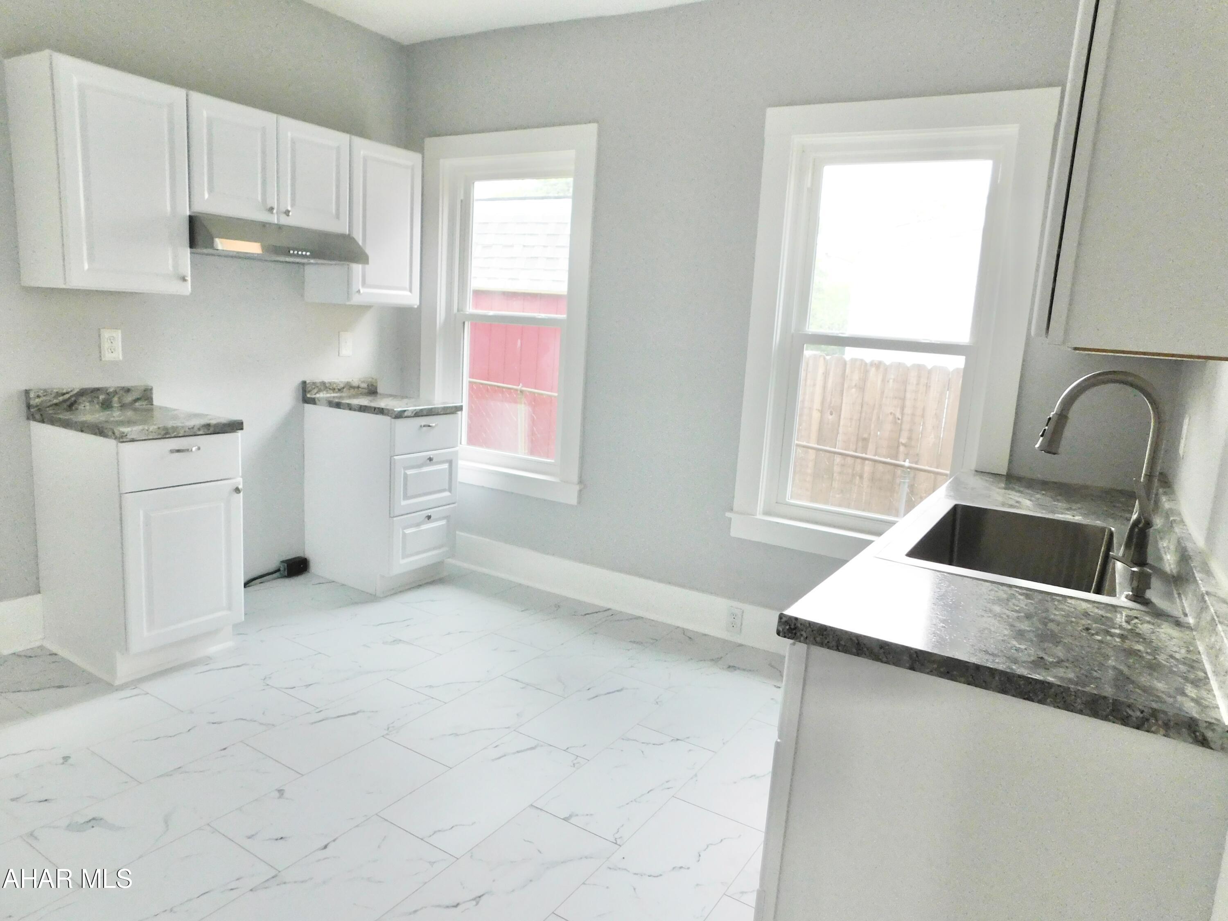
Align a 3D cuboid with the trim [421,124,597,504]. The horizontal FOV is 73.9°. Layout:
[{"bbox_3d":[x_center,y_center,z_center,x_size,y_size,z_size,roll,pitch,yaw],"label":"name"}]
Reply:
[{"bbox_3d":[-0.588,-0.745,4.208,1.101,1.802,0.080,10,11,31],"label":"trim"}]

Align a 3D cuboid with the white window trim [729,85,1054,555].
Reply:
[{"bbox_3d":[1.035,-0.472,3.230,1.081,1.798,0.080,10,11,31],"label":"white window trim"}]

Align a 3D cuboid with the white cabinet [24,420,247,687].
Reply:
[{"bbox_3d":[-1.837,0.306,3.167,0.622,0.887,0.461,10,11,31],"label":"white cabinet"}]

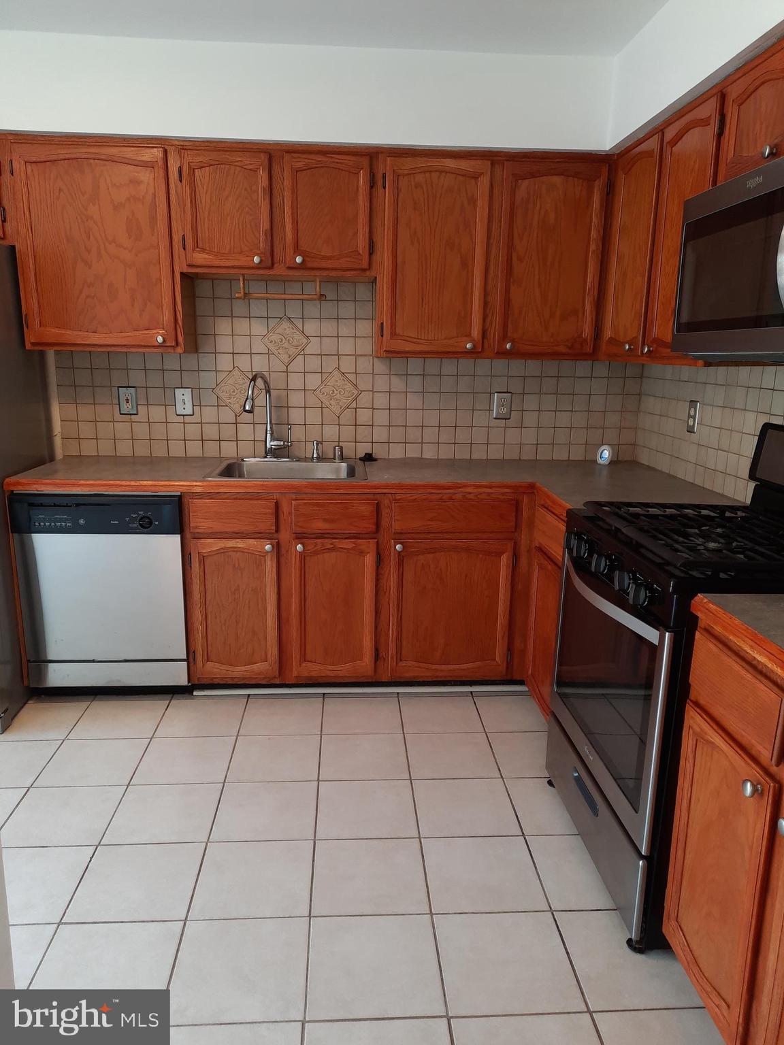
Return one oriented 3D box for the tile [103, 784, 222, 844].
[{"bbox_3d":[-0.693,0.893,2.313,0.303,0.010,0.300,0,13,-4],"label":"tile"}]

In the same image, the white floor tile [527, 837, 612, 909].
[{"bbox_3d":[0.555,0.965,2.095,0.303,0.010,0.300,0,13,-4],"label":"white floor tile"}]

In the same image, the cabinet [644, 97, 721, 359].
[{"bbox_3d":[1.044,-0.877,2.338,0.320,0.750,0.400,0,13,-3],"label":"cabinet"}]

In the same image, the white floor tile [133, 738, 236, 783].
[{"bbox_3d":[-0.711,0.823,2.609,0.303,0.010,0.300,0,13,-4],"label":"white floor tile"}]

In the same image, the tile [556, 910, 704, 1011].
[{"bbox_3d":[0.570,1.026,1.784,0.301,0.010,0.301,0,13,-4],"label":"tile"}]

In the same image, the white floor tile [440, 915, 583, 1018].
[{"bbox_3d":[0.266,1.033,1.780,0.303,0.010,0.300,0,13,-4],"label":"white floor tile"}]

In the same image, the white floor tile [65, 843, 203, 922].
[{"bbox_3d":[-0.677,0.965,2.027,0.303,0.010,0.302,0,13,-4],"label":"white floor tile"}]

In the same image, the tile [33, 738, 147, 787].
[{"bbox_3d":[-1.022,0.828,2.606,0.303,0.010,0.302,0,13,-4],"label":"tile"}]

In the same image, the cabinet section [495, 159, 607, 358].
[{"bbox_3d":[0.619,-1.065,3.126,0.442,0.740,0.310,0,13,-4],"label":"cabinet section"}]

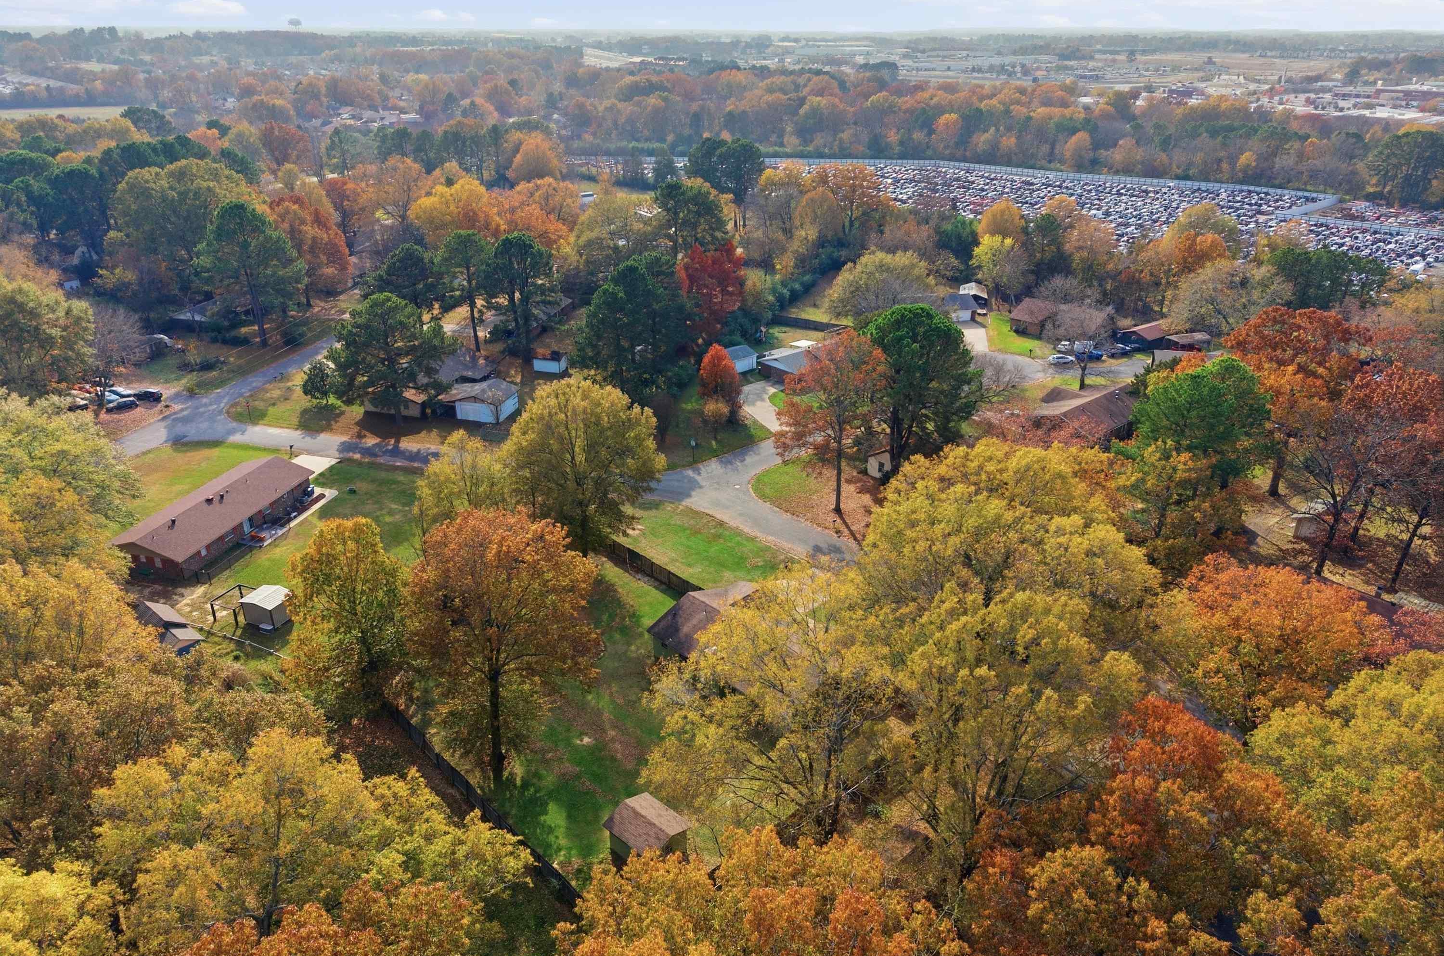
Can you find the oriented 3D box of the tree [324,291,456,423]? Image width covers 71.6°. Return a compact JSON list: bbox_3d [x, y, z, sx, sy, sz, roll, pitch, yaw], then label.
[{"bbox_3d":[-46.330,-16.410,139.860,18.440,19.110,16.960,0,24,0],"label":"tree"}]

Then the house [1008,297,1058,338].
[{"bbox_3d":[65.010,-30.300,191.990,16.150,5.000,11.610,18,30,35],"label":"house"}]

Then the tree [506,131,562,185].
[{"bbox_3d":[-68.900,-115.070,366.460,18.810,21.020,18.810,0,24,0],"label":"tree"}]

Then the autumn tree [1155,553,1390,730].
[{"bbox_3d":[42.681,13.907,77.911,16.000,14.800,15.520,15,28,30],"label":"autumn tree"}]

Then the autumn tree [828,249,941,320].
[{"bbox_3d":[29.988,-35.609,188.675,21.000,14.400,20.370,4,24,8],"label":"autumn tree"}]

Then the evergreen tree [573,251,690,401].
[{"bbox_3d":[-13.320,-21.930,147.790,17.150,22.660,16.290,0,24,0],"label":"evergreen tree"}]

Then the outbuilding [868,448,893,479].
[{"bbox_3d":[21.245,-2.042,127.101,3.500,3.600,3.600,-22,32,-39],"label":"outbuilding"}]

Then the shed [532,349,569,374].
[{"bbox_3d":[-30.690,-21.200,179.570,5.430,3.250,3.700,7,25,15],"label":"shed"}]

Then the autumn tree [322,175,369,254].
[{"bbox_3d":[-93.660,-65.360,249.240,11.790,18.590,11.210,0,24,0],"label":"autumn tree"}]

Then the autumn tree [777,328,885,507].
[{"bbox_3d":[13.960,-6.320,122.300,13.050,23.120,13.050,0,24,0],"label":"autumn tree"}]

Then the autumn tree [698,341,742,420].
[{"bbox_3d":[-0.320,-13.730,143.050,6.290,11.600,5.970,0,24,0],"label":"autumn tree"}]

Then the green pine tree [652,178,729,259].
[{"bbox_3d":[-7.200,-58.880,232.240,17.790,20.730,16.010,0,24,0],"label":"green pine tree"}]

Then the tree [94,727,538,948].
[{"bbox_3d":[-25.000,23.320,59.520,24.350,20.610,21.910,0,24,0],"label":"tree"}]

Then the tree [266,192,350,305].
[{"bbox_3d":[-82.480,-45.080,199.460,16.860,22.470,16.010,0,24,0],"label":"tree"}]

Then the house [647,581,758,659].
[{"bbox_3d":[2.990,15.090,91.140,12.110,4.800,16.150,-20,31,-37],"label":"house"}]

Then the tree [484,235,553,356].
[{"bbox_3d":[-35.350,-32.090,175.660,11.230,21.640,11.230,0,24,0],"label":"tree"}]

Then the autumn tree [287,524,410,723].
[{"bbox_3d":[-30.270,11.140,80.790,10.510,17.370,9.990,0,24,0],"label":"autumn tree"}]

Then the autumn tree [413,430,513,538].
[{"bbox_3d":[-29.820,1.860,113.250,11.320,15.640,11.320,0,24,0],"label":"autumn tree"}]

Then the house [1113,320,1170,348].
[{"bbox_3d":[80.050,-27.350,186.890,12.110,3.800,7.570,-17,29,-33],"label":"house"}]

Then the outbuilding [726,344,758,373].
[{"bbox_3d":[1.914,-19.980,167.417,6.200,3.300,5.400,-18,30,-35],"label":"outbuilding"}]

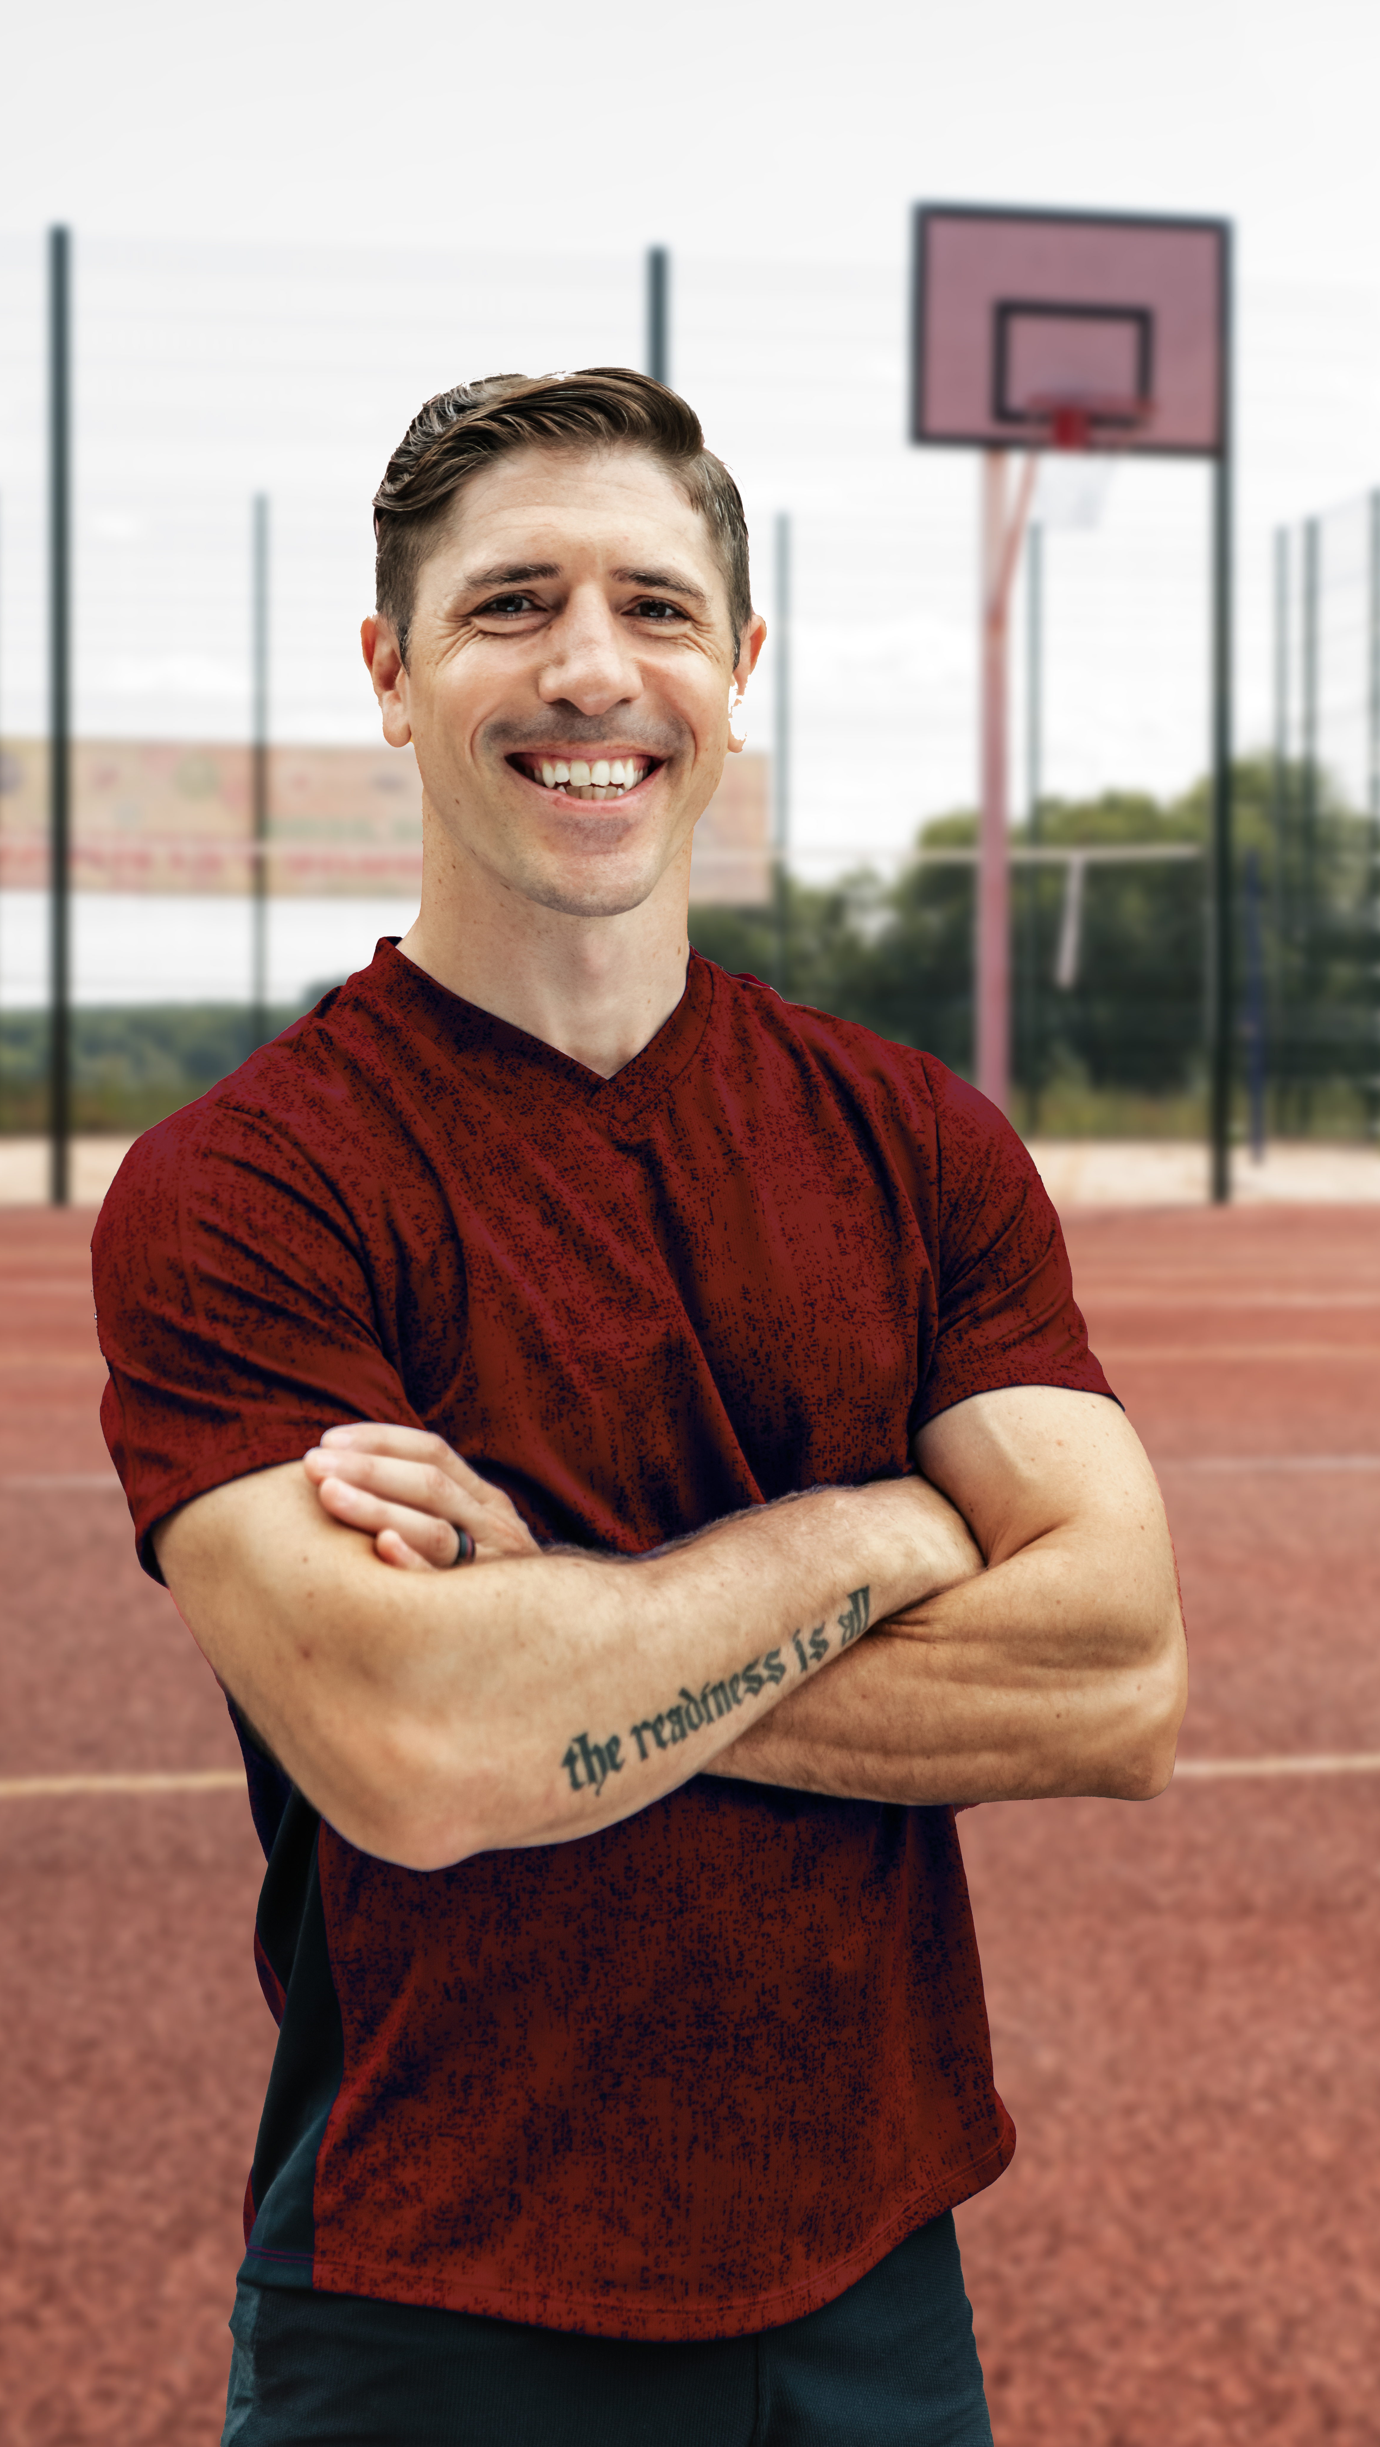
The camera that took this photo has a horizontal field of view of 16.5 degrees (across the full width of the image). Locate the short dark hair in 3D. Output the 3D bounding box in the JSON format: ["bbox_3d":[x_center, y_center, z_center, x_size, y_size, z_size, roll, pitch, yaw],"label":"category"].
[{"bbox_3d":[-0.059,-0.317,2.200,0.175,0.165,0.200,0,3,-10],"label":"short dark hair"}]

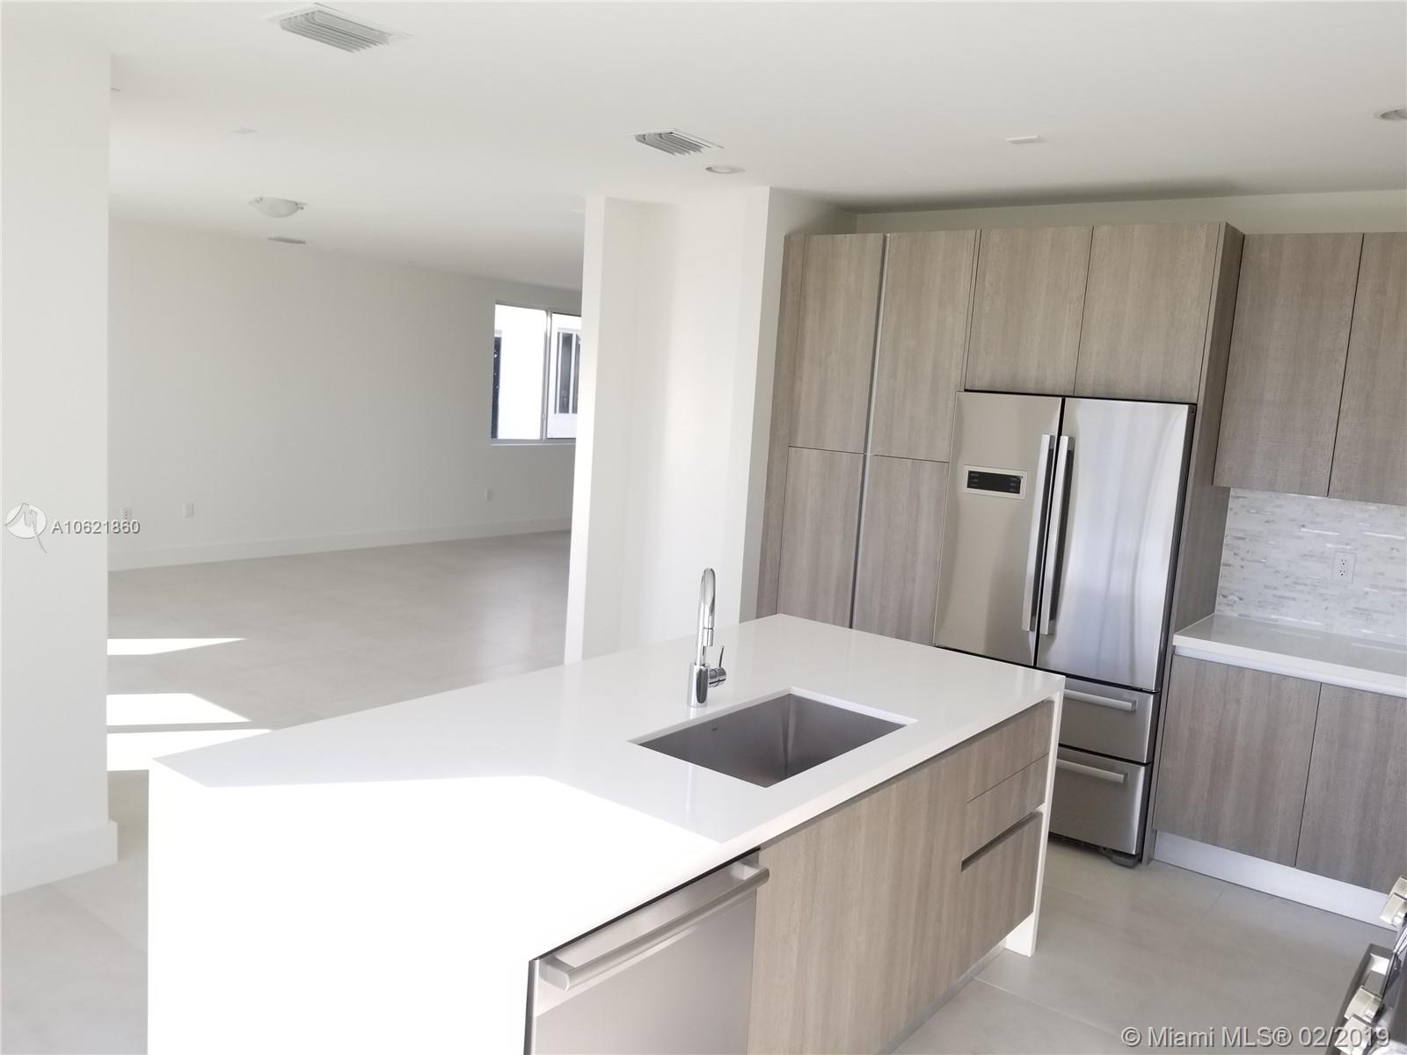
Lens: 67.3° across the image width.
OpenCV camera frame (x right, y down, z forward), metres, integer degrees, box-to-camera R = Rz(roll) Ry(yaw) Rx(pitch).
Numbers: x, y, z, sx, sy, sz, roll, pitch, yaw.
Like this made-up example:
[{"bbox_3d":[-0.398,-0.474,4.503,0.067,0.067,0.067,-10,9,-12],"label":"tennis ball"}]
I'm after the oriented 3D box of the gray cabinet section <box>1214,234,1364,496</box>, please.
[{"bbox_3d":[2.282,-0.623,4.082,0.394,0.953,0.340,10,10,38],"label":"gray cabinet section"}]

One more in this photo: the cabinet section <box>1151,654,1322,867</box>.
[{"bbox_3d":[2.124,0.835,4.106,0.490,0.675,0.520,10,10,38],"label":"cabinet section"}]

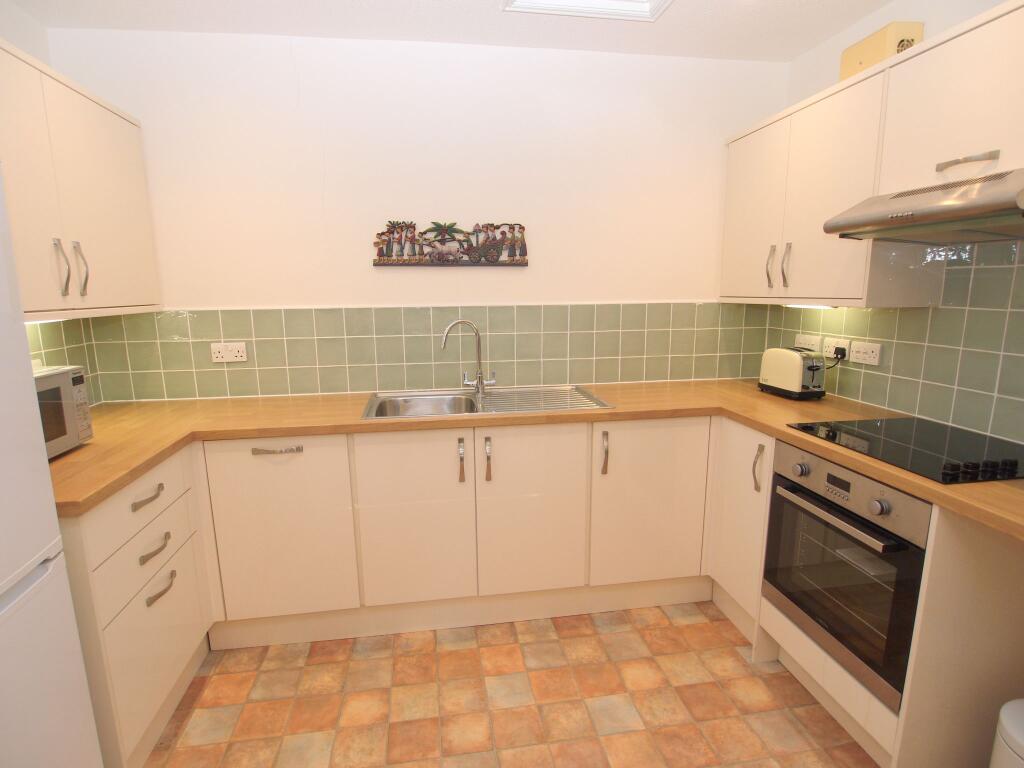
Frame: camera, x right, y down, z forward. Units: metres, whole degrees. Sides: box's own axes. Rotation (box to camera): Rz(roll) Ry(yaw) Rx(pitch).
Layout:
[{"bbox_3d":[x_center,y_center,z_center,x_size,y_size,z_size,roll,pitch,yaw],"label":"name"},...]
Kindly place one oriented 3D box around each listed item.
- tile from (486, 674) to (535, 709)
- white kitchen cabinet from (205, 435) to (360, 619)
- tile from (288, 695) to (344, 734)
[{"bbox_3d":[-0.010,1.089,1.888,0.156,0.010,0.159,-2,10,-8],"label":"tile"},{"bbox_3d":[-0.894,0.494,2.283,0.500,0.715,0.570,-2,11,-9],"label":"white kitchen cabinet"},{"bbox_3d":[-0.659,1.117,1.796,0.157,0.010,0.156,-2,10,-9],"label":"tile"}]

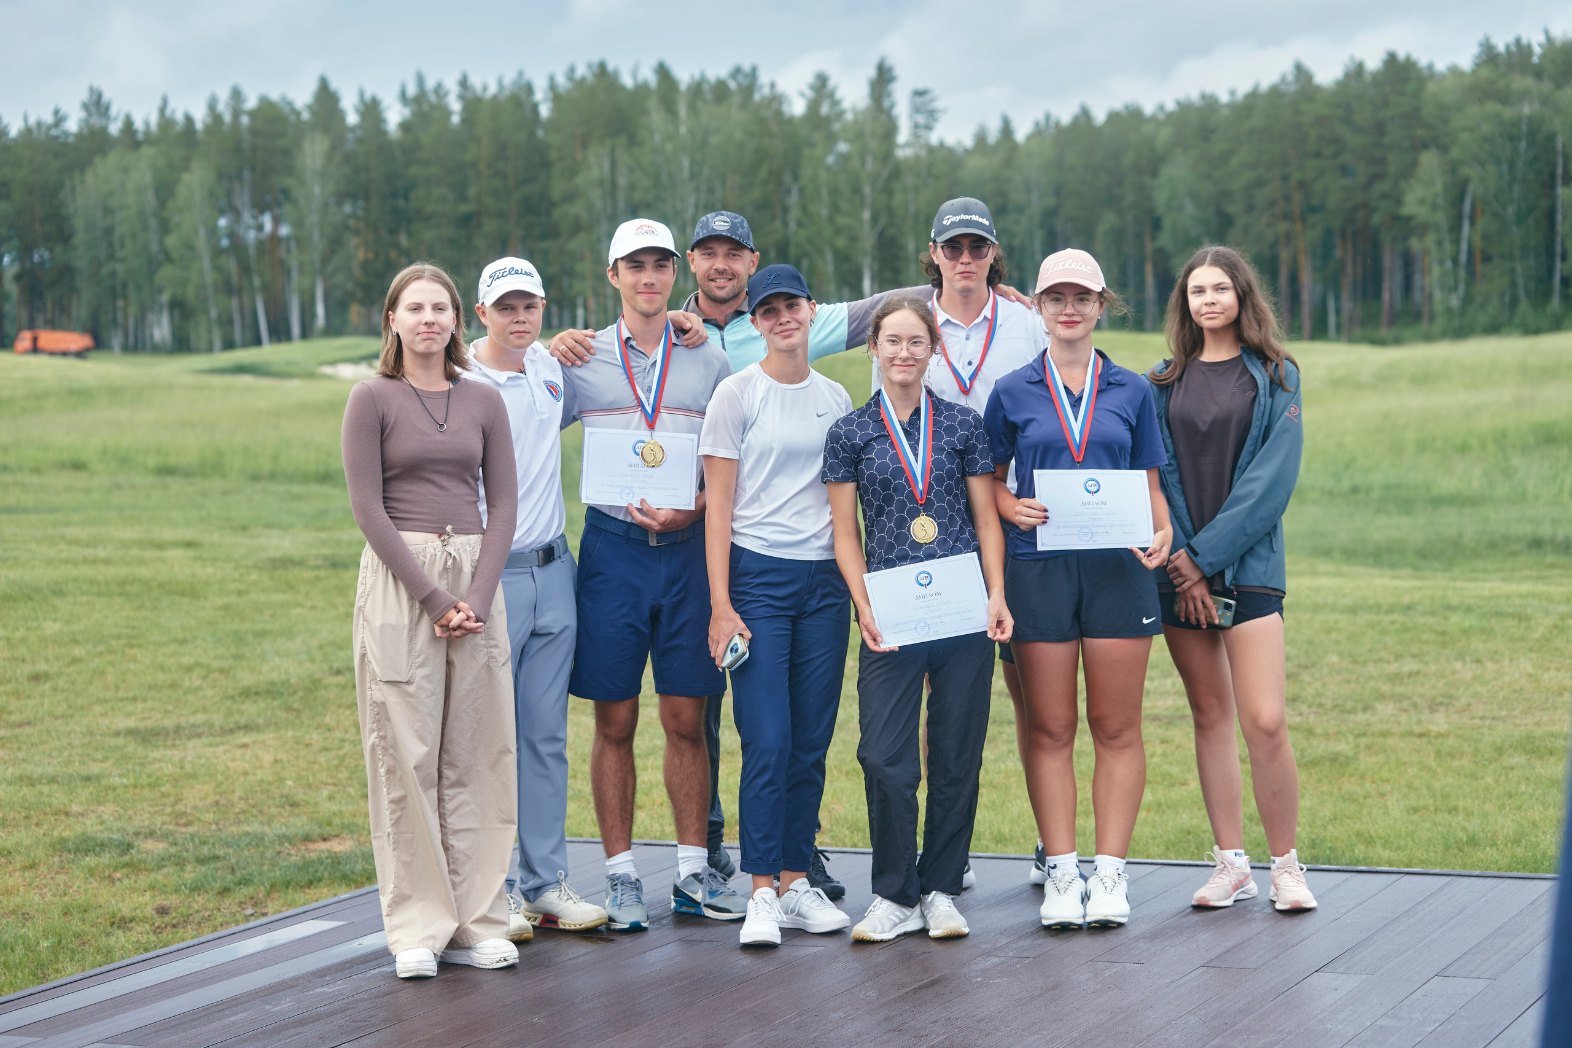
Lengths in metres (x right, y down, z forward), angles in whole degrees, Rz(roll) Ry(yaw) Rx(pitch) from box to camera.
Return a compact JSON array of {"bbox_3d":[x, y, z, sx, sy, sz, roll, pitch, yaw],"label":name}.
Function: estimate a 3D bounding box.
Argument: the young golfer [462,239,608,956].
[{"bbox_3d":[-0.652,0.189,7.930,0.460,1.740,0.360,-4,4,-29],"label":"young golfer"}]

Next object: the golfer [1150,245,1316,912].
[{"bbox_3d":[1.166,0.143,7.980,0.450,1.720,0.350,0,4,26],"label":"golfer"}]

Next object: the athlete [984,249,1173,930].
[{"bbox_3d":[0.751,0.166,7.870,0.490,1.720,0.350,-1,3,5],"label":"athlete"}]

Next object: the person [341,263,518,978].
[{"bbox_3d":[-0.875,0.234,7.520,0.440,1.730,0.340,-3,4,-22],"label":"person"}]

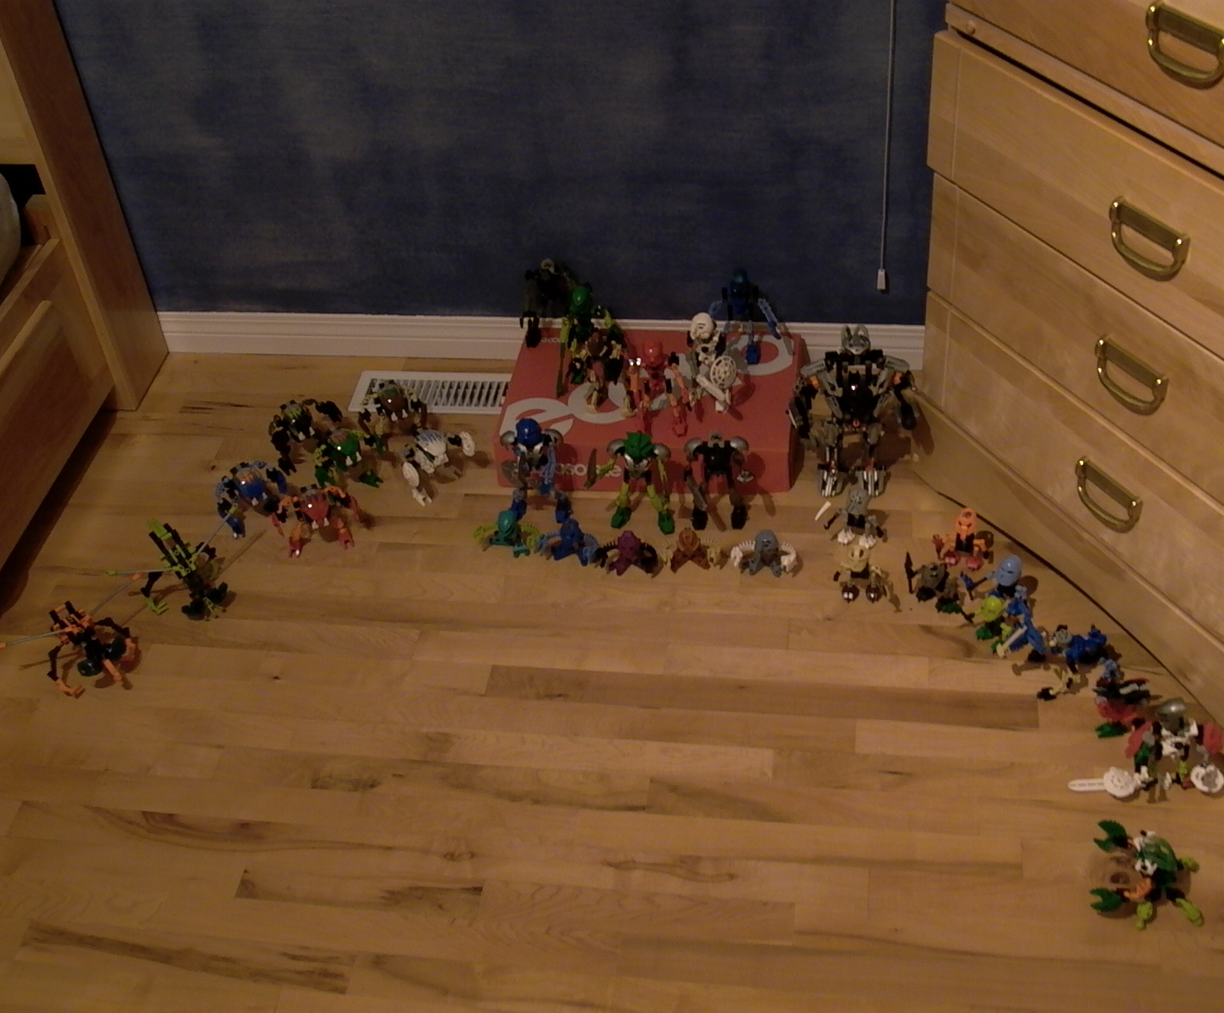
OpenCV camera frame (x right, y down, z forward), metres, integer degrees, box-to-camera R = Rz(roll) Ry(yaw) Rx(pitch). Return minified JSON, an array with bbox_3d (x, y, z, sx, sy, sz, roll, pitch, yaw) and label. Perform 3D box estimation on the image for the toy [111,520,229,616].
[{"bbox_3d":[-0.637,0.095,2.204,0.150,0.090,0.145,-32,47,-27],"label":"toy"}]

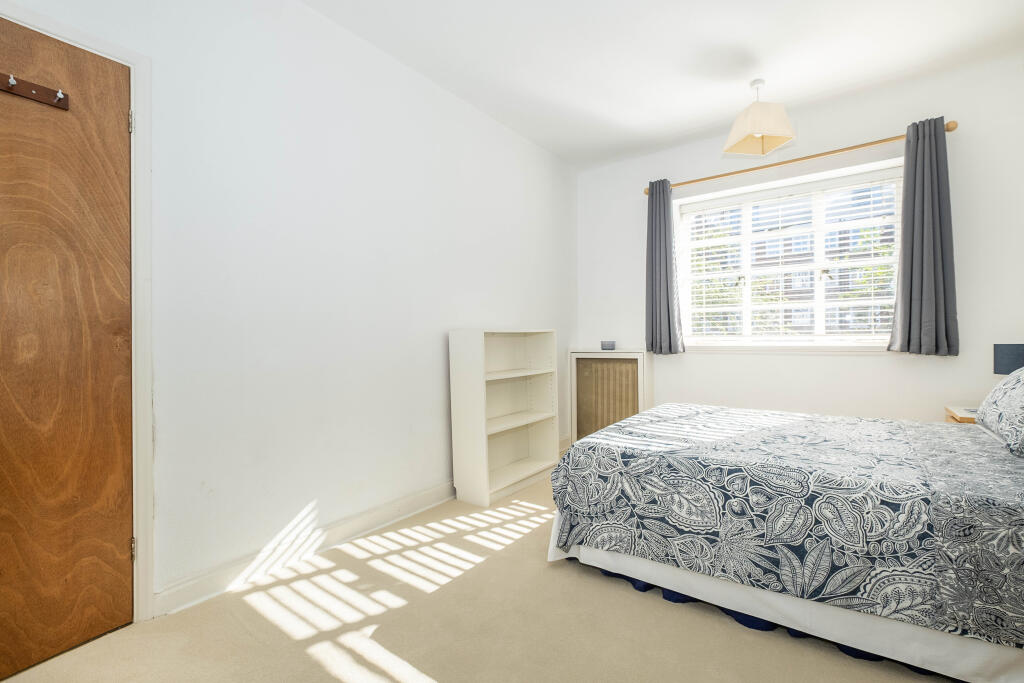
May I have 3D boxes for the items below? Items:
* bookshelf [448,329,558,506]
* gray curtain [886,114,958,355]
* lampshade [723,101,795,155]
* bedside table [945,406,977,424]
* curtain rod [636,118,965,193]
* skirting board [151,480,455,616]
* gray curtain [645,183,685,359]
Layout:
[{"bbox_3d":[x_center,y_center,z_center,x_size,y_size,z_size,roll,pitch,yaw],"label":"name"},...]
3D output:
[{"bbox_3d":[-0.016,0.472,2.995,0.285,1.060,0.800,-1,0,37],"label":"bookshelf"},{"bbox_3d":[2.466,-0.616,2.574,0.300,1.395,0.130,-1,0,37],"label":"gray curtain"},{"bbox_3d":[1.556,-1.347,2.692,0.290,0.235,0.290,0,0,1],"label":"lampshade"},{"bbox_3d":[2.575,0.681,2.215,0.420,0.595,0.440,-1,0,37],"label":"bedside table"},{"bbox_3d":[1.852,-1.259,3.038,1.850,0.055,0.060,-1,0,37],"label":"curtain rod"},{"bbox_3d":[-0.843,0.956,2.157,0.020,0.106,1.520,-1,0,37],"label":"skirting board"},{"bbox_3d":[1.252,-0.605,3.506,0.300,1.395,0.130,-1,0,37],"label":"gray curtain"}]

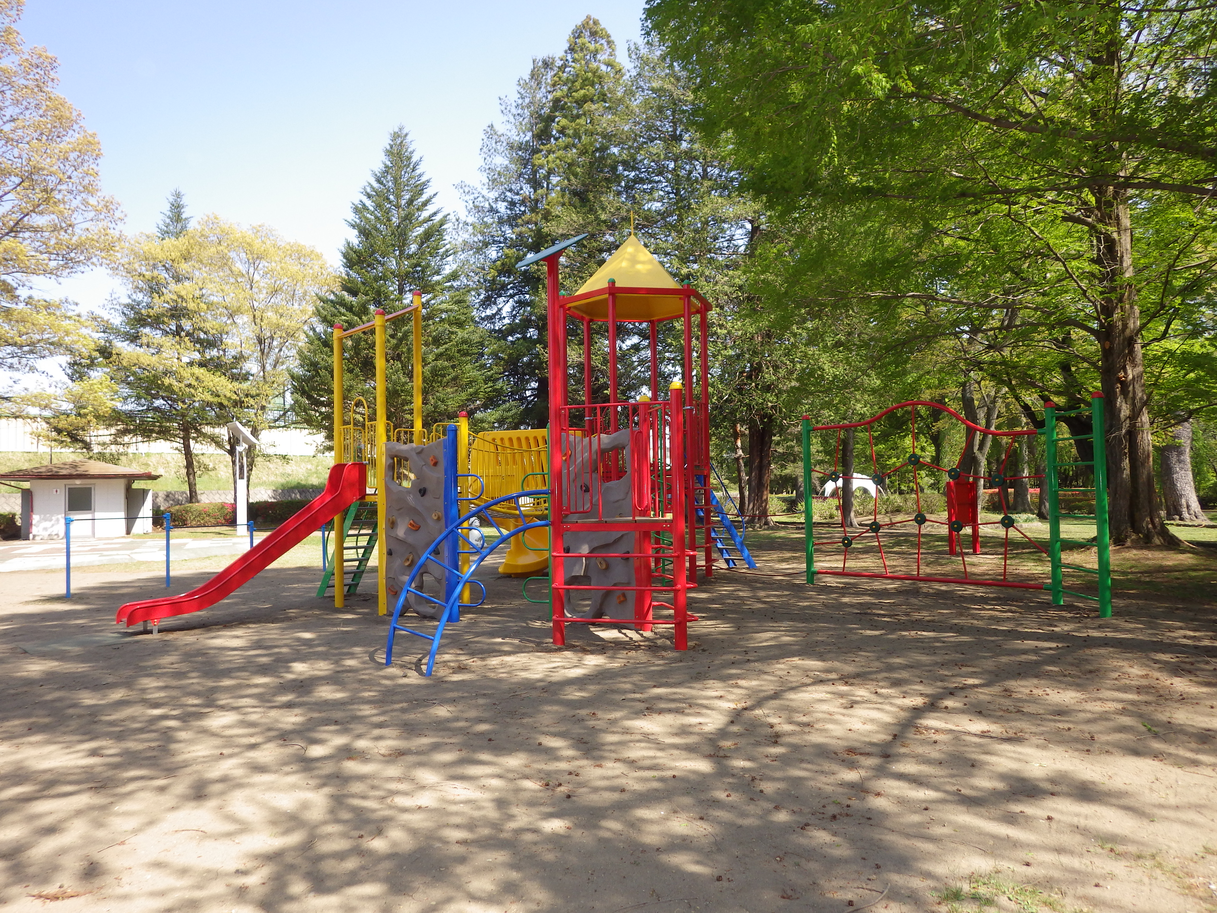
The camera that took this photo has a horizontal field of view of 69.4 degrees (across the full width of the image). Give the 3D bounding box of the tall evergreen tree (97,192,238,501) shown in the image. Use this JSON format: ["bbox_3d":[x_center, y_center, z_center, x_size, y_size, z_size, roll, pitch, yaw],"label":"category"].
[{"bbox_3d":[-22.068,-4.890,44.234,7.400,16.893,7.400,-1,-2,0],"label":"tall evergreen tree"}]

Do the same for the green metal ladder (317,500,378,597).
[{"bbox_3d":[-3.642,1.287,12.673,0.570,1.520,1.280,1,-3,-44],"label":"green metal ladder"}]

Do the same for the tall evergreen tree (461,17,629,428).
[{"bbox_3d":[-3.078,-8.645,40.363,7.600,23.473,7.600,-1,-2,0],"label":"tall evergreen tree"}]

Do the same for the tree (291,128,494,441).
[{"bbox_3d":[-9.170,-5.487,37.244,8.400,17.124,8.400,-1,-2,0],"label":"tree"}]

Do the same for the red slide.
[{"bbox_3d":[-4.276,1.005,10.517,2.780,1.860,0.560,1,-3,-41],"label":"red slide"}]

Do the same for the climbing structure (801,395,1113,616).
[{"bbox_3d":[4.508,0.623,11.905,0.666,2.520,4.677,0,-3,-33],"label":"climbing structure"}]

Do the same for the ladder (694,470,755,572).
[{"bbox_3d":[1.931,1.163,15.995,1.580,1.840,0.570,1,-3,-40],"label":"ladder"}]

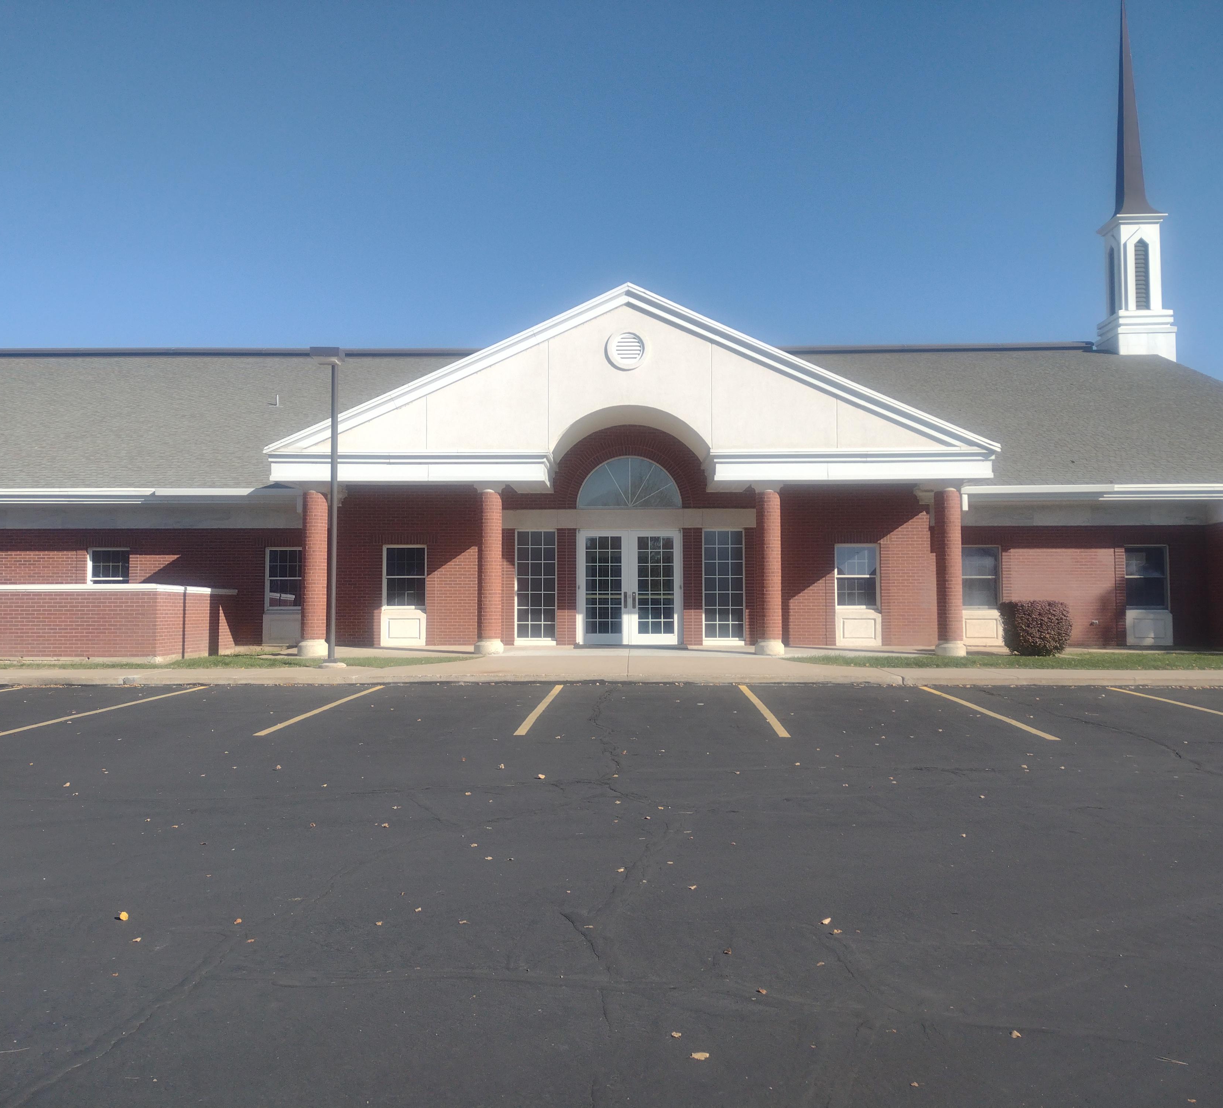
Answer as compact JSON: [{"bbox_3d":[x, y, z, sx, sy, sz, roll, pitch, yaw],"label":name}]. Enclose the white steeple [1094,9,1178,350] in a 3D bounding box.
[{"bbox_3d":[17.369,-12.848,38.477,1.869,13.332,1.869,0,-3,2],"label":"white steeple"}]

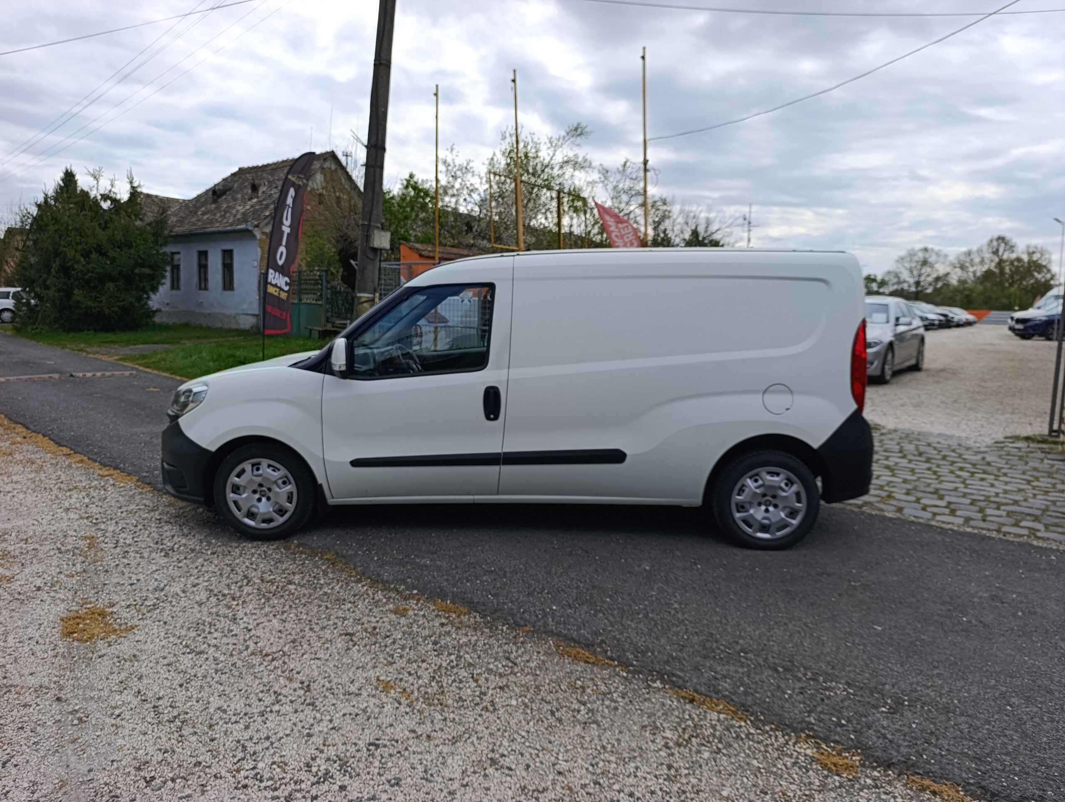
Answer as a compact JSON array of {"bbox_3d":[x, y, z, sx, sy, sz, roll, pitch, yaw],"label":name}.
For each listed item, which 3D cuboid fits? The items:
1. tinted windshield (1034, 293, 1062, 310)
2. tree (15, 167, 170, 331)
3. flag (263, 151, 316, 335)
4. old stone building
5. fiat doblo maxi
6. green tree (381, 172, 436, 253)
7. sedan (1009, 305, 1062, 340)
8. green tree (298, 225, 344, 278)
[{"bbox_3d":[20.324,-3.876,27.855,0.750,0.600,1.450,0,8,-7],"label":"tinted windshield"},{"bbox_3d":[-16.283,-5.571,26.114,5.000,5.750,4.900,6,10,37],"label":"tree"},{"bbox_3d":[-4.464,-2.900,13.000,0.950,3.360,0.250,3,8,14],"label":"flag"},{"bbox_3d":[-11.206,-6.364,28.808,9.800,6.500,6.300,7,10,38],"label":"old stone building"},{"bbox_3d":[-0.163,-0.136,5.154,4.750,1.870,1.860,1,8,2],"label":"fiat doblo maxi"},{"bbox_3d":[-4.776,-5.662,27.417,3.000,6.200,3.000,1,8,0],"label":"green tree"},{"bbox_3d":[21.221,-3.260,27.955,4.600,1.650,1.880,0,8,-7],"label":"sedan"},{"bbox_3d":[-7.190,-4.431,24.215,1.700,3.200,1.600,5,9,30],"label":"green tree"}]

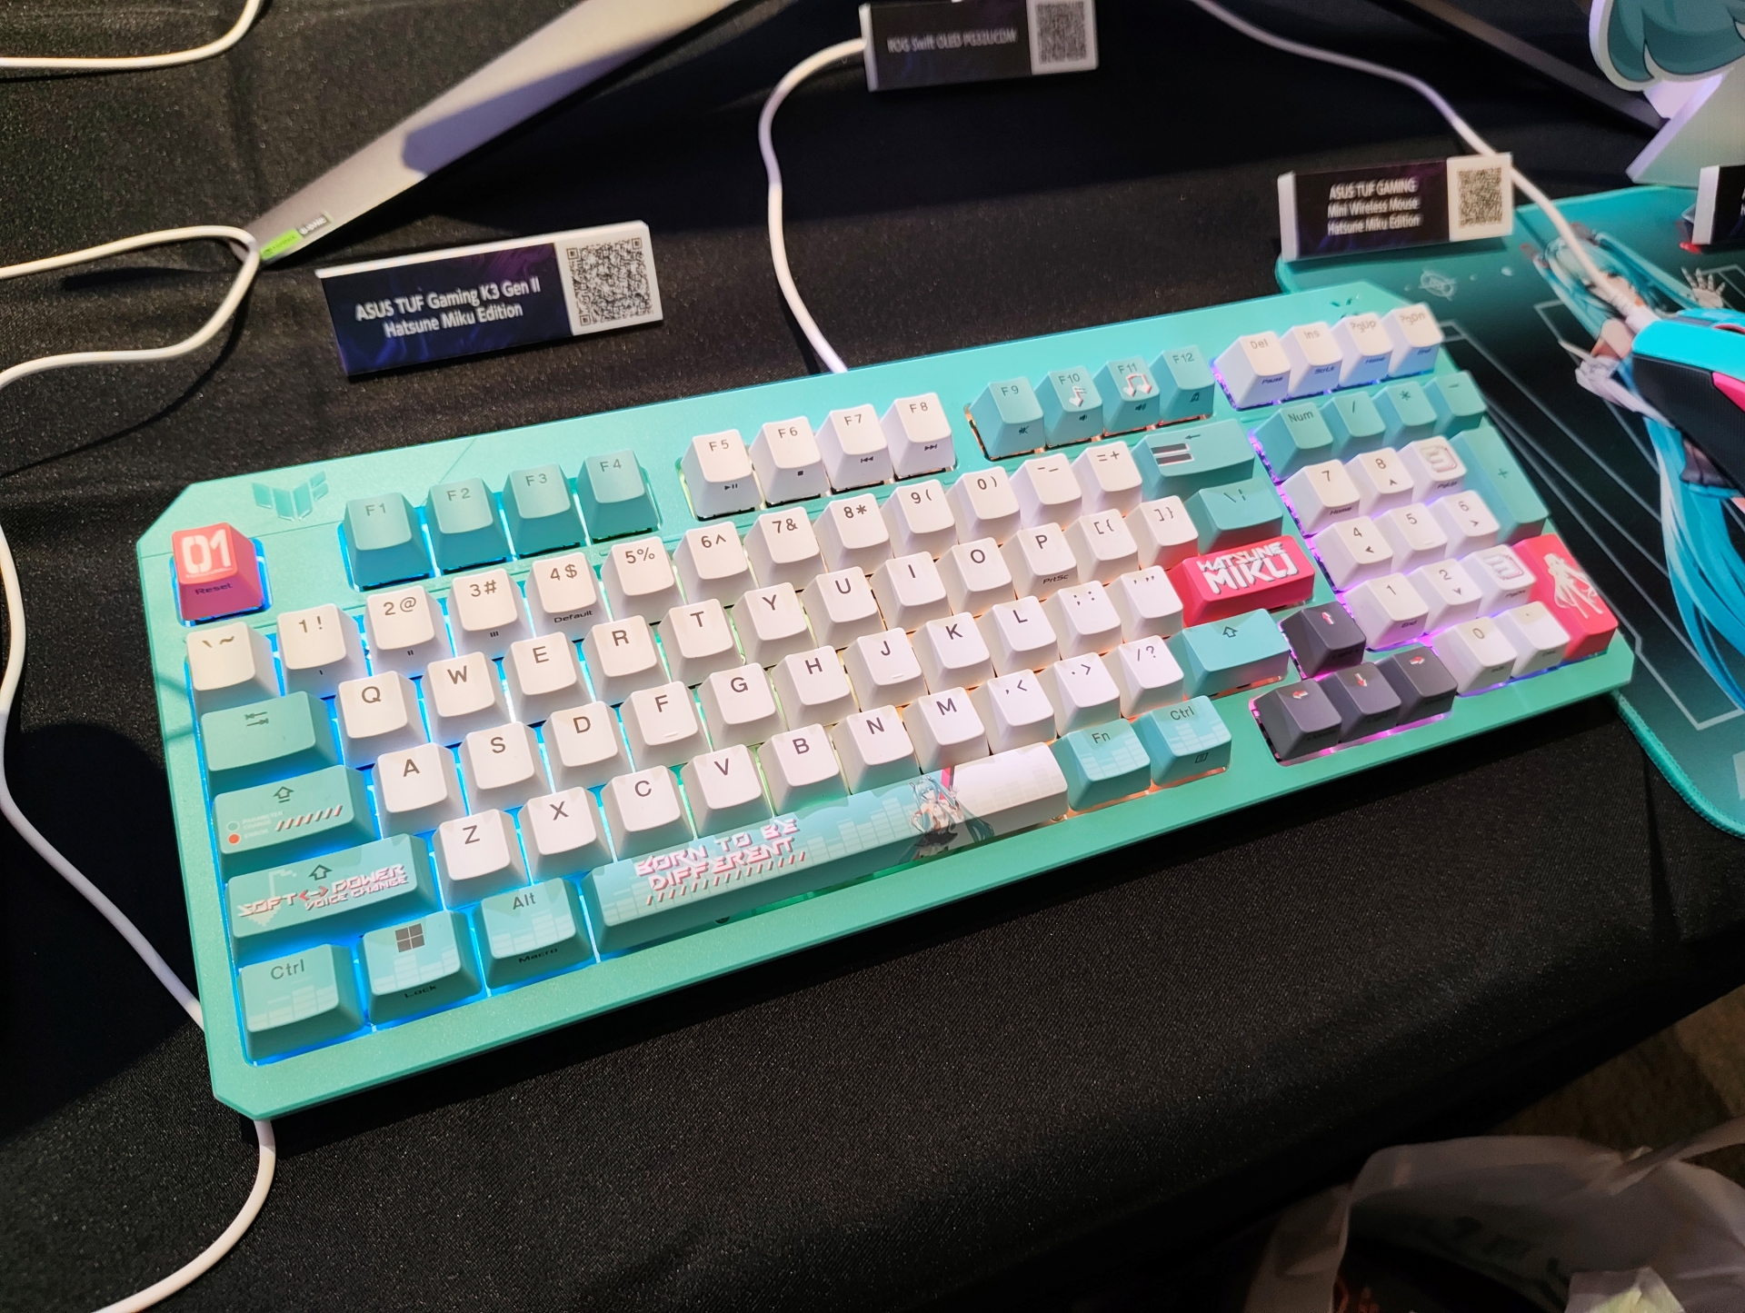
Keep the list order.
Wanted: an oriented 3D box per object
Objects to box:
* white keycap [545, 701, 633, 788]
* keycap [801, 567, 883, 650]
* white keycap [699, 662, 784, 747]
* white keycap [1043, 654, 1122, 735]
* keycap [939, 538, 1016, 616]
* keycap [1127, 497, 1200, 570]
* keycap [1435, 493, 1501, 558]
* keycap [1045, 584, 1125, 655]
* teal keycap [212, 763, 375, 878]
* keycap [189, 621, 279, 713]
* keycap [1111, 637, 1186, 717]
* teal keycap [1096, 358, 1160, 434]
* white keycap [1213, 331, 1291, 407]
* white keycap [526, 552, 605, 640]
[{"bbox_3d":[-0.067,0.020,0.282,0.018,0.008,0.018,-14,69,-17],"label":"white keycap"},{"bbox_3d":[-0.006,-0.012,0.310,0.018,0.009,0.018,-14,68,-17],"label":"keycap"},{"bbox_3d":[-0.031,0.012,0.294,0.018,0.009,0.018,-14,69,-17],"label":"white keycap"},{"bbox_3d":[0.055,0.009,0.312,0.018,0.010,0.018,-14,68,-17],"label":"white keycap"},{"bbox_3d":[0.029,-0.021,0.322,0.018,0.011,0.018,-14,67,-17],"label":"keycap"},{"bbox_3d":[0.082,-0.034,0.338,0.018,0.009,0.018,-14,68,-17],"label":"keycap"},{"bbox_3d":[0.175,-0.039,0.359,0.018,0.009,0.018,-14,68,-17],"label":"keycap"},{"bbox_3d":[0.057,-0.011,0.321,0.018,0.008,0.018,-14,69,-17],"label":"keycap"},{"bbox_3d":[-0.126,0.035,0.263,0.032,0.009,0.018,-14,68,-17],"label":"teal keycap"},{"bbox_3d":[-0.145,0.003,0.274,0.018,0.011,0.018,-14,69,-17],"label":"keycap"},{"bbox_3d":[0.072,0.005,0.317,0.018,0.010,0.018,-14,68,-17],"label":"keycap"},{"bbox_3d":[0.076,-0.077,0.356,0.018,0.011,0.018,-14,68,-17],"label":"teal keycap"},{"bbox_3d":[0.118,-0.088,0.368,0.018,0.012,0.018,-14,69,-17],"label":"white keycap"},{"bbox_3d":[-0.074,-0.014,0.296,0.018,0.011,0.018,-14,68,-17],"label":"white keycap"}]

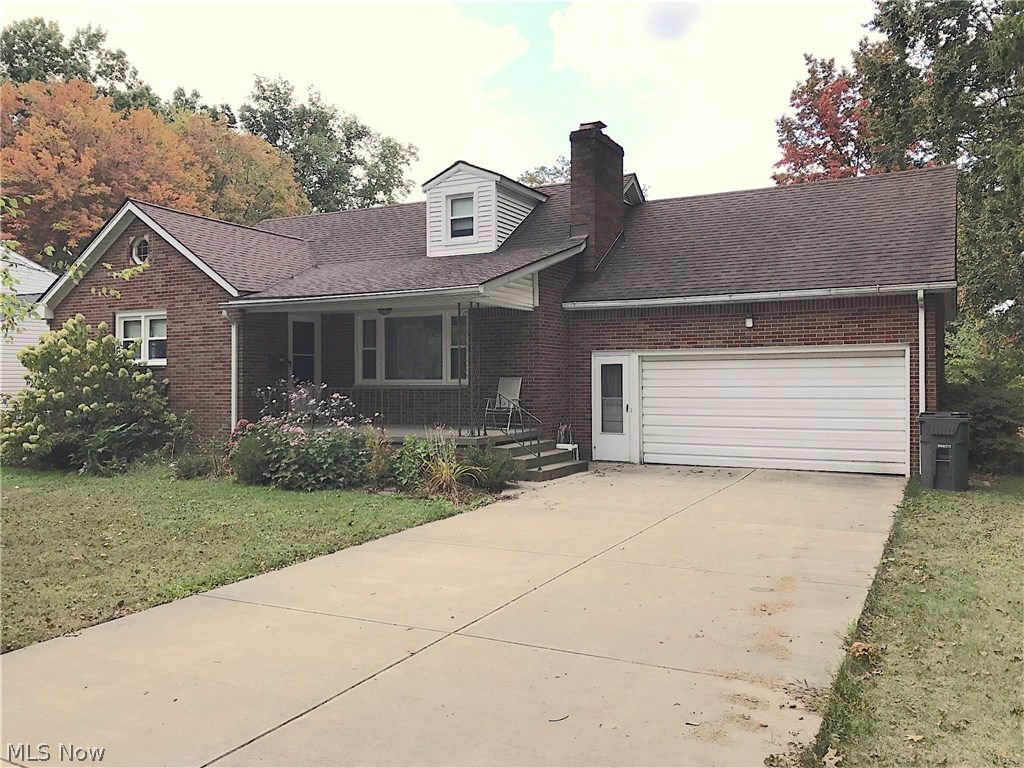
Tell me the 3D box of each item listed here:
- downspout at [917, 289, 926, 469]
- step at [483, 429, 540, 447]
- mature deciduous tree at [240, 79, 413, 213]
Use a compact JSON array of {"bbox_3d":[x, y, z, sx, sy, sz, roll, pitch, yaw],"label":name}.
[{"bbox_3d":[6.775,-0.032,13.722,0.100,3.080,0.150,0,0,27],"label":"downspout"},{"bbox_3d":[-0.079,0.950,14.554,0.330,0.190,2.250,0,0,27],"label":"step"},{"bbox_3d":[-8.464,-6.135,38.000,8.800,15.944,8.800,0,-1,29],"label":"mature deciduous tree"}]

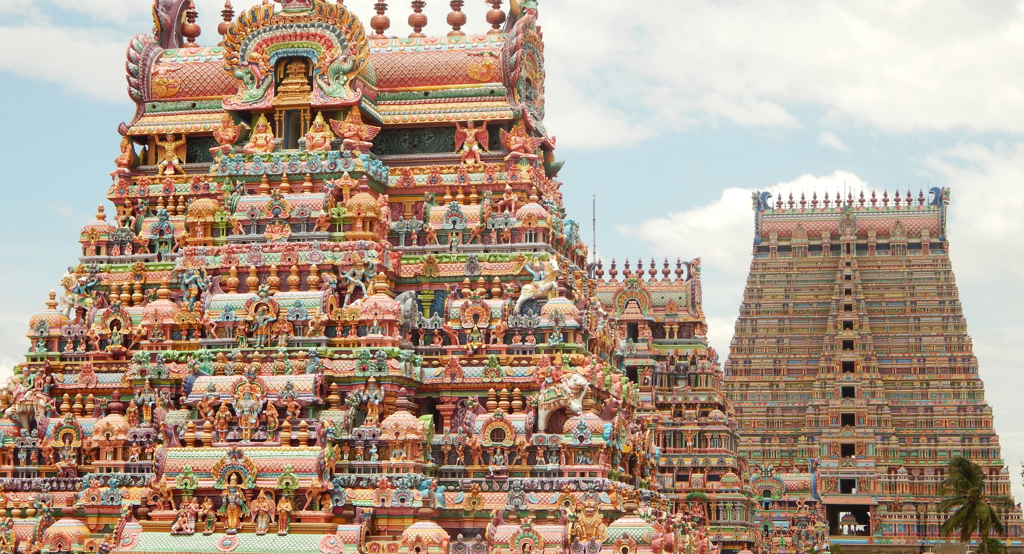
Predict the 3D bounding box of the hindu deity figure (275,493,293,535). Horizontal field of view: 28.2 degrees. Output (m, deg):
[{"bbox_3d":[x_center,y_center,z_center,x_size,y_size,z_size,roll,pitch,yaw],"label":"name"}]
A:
[{"bbox_3d":[-6.672,6.942,59.734,0.477,1.217,0.420,-1,-9,11],"label":"hindu deity figure"}]

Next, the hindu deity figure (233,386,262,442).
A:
[{"bbox_3d":[-7.982,4.118,61.622,0.843,1.739,0.550,-1,-9,11],"label":"hindu deity figure"}]

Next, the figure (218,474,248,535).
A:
[{"bbox_3d":[-8.186,6.669,60.014,0.844,1.788,0.550,-1,-9,11],"label":"figure"}]

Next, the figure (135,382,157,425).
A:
[{"bbox_3d":[-10.224,3.510,57.024,0.468,1.194,0.360,-1,-9,13],"label":"figure"}]

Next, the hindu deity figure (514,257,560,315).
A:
[{"bbox_3d":[0.702,0.245,56.875,1.248,1.646,0.576,-6,-11,37],"label":"hindu deity figure"}]

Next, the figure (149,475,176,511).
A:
[{"bbox_3d":[-9.552,5.906,55.705,0.720,0.989,0.480,-1,-9,13],"label":"figure"}]

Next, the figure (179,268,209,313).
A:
[{"bbox_3d":[-9.180,0.369,58.847,0.768,1.294,0.528,-1,-9,13],"label":"figure"}]

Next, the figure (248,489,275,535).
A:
[{"bbox_3d":[-7.345,6.899,59.869,0.751,1.338,0.450,-1,-9,11],"label":"figure"}]

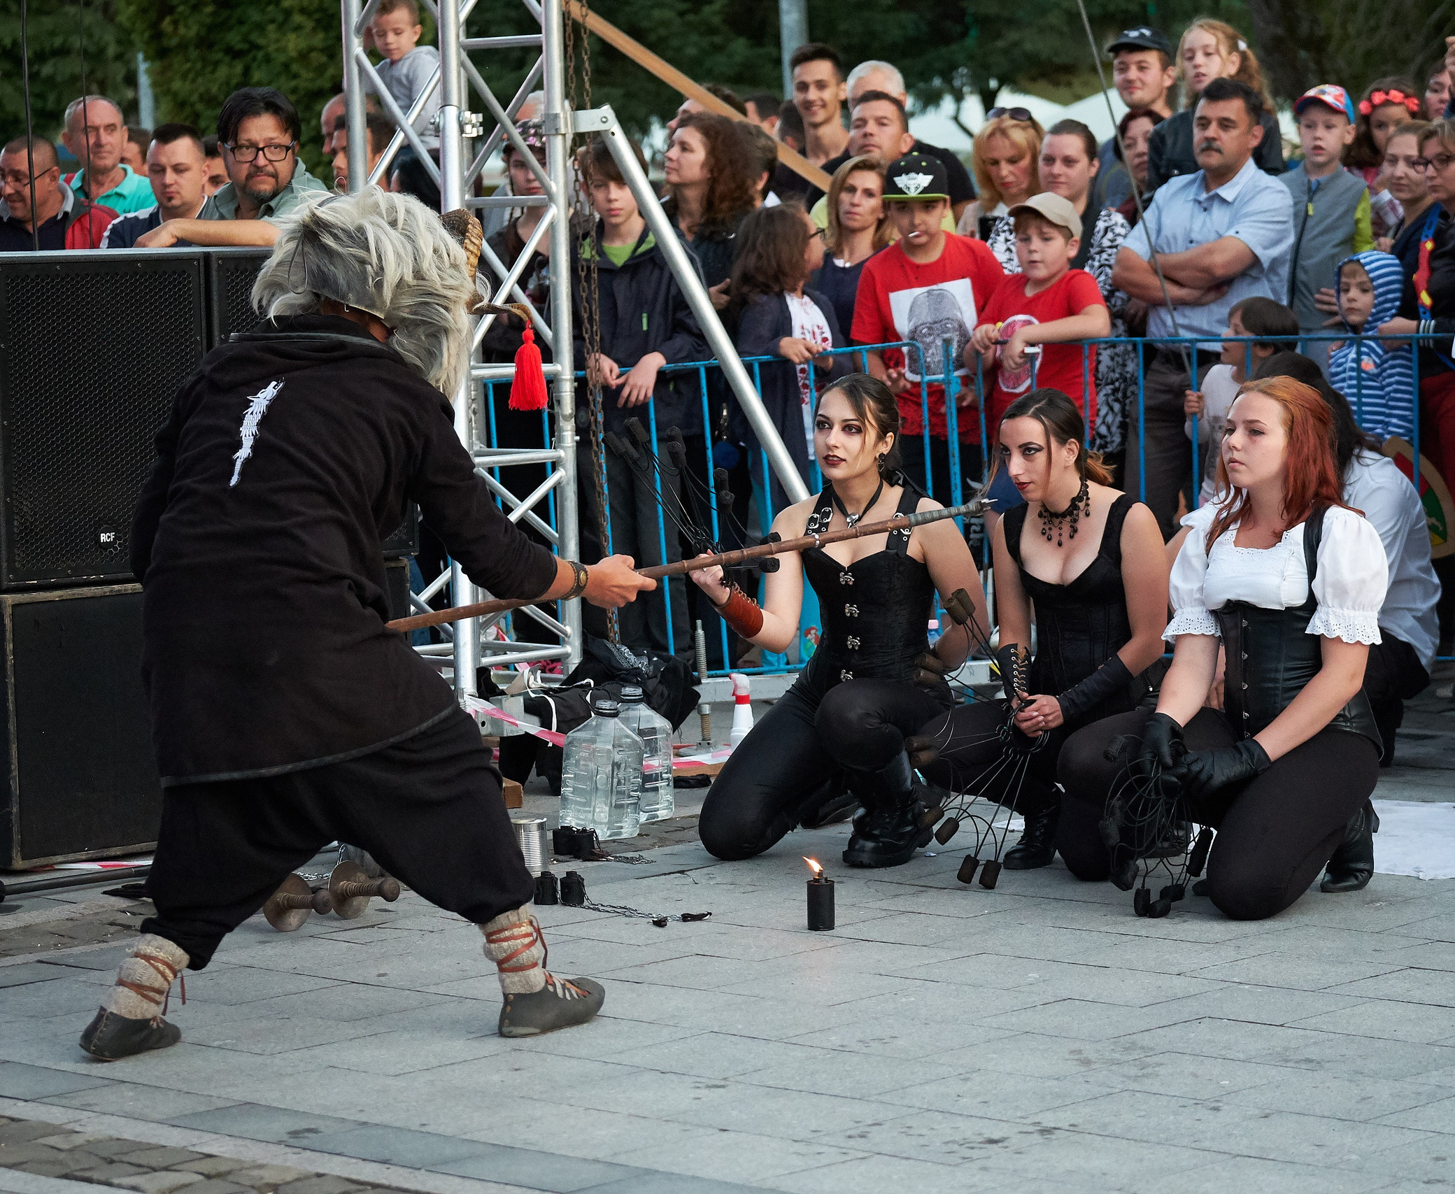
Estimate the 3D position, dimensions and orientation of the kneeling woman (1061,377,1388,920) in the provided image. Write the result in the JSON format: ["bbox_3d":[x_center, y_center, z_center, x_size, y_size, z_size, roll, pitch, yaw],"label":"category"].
[{"bbox_3d":[1.009,0.077,7.633,0.620,1.043,0.680,4,7,40],"label":"kneeling woman"}]

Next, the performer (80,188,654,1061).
[{"bbox_3d":[-0.604,0.018,6.449,0.640,1.456,0.880,3,7,38],"label":"performer"}]

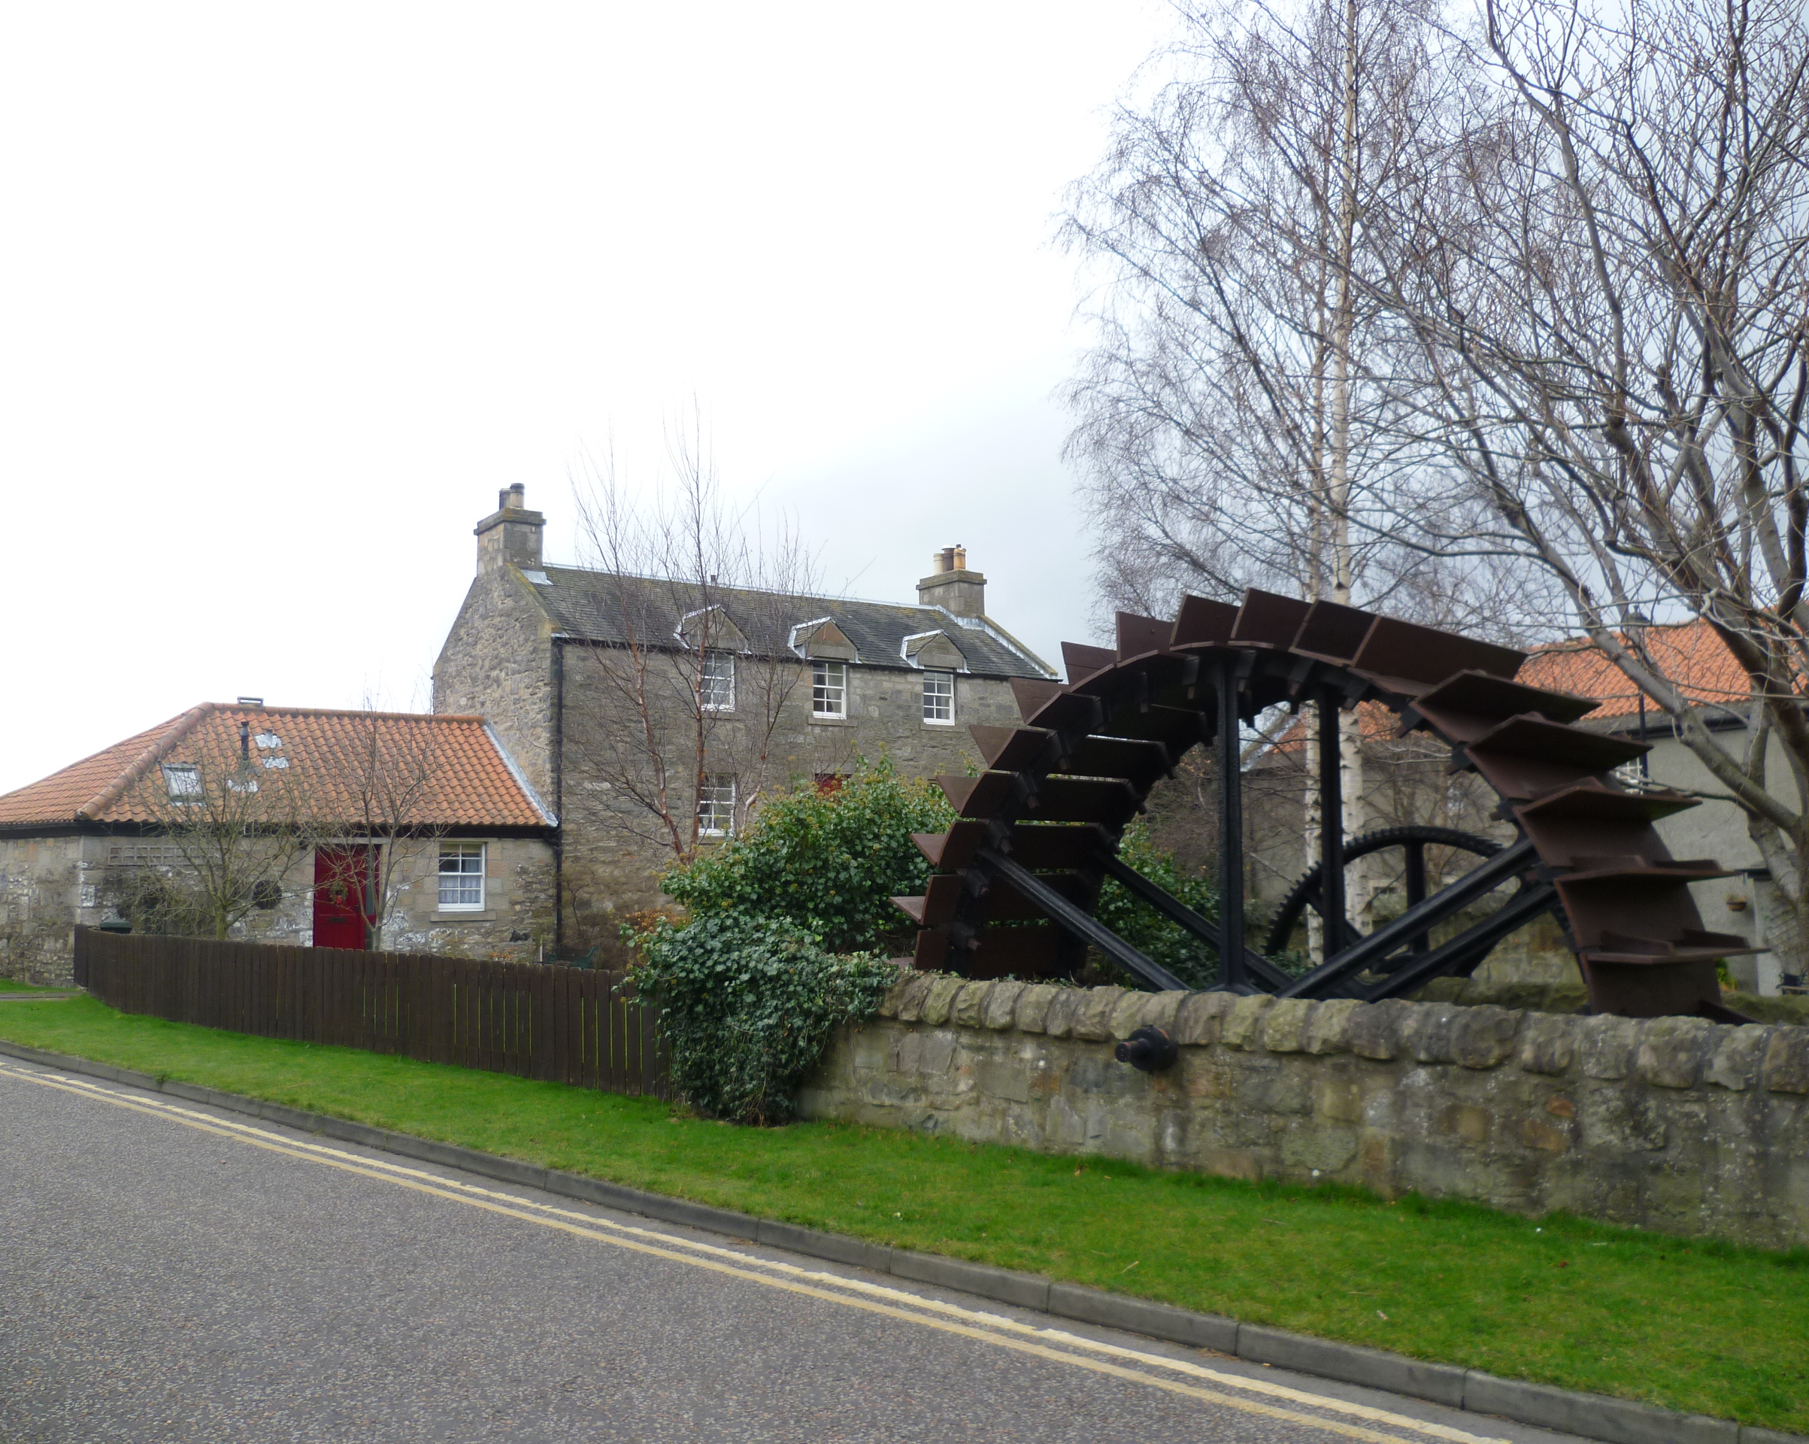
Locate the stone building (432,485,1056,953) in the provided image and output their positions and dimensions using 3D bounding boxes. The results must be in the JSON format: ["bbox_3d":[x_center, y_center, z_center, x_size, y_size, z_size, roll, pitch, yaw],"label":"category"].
[{"bbox_3d":[-3.354,0.127,34.827,12.500,9.400,6.500,3,-6,-36],"label":"stone building"}]

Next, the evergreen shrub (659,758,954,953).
[{"bbox_3d":[-0.490,1.600,12.908,2.100,2.550,2.500,-5,-7,42],"label":"evergreen shrub"}]

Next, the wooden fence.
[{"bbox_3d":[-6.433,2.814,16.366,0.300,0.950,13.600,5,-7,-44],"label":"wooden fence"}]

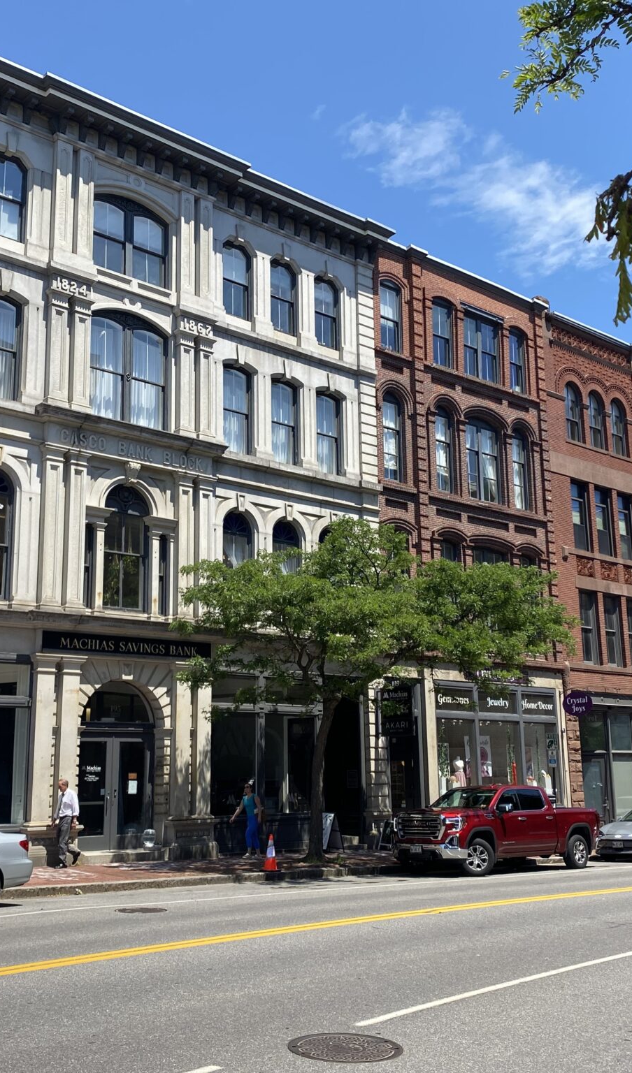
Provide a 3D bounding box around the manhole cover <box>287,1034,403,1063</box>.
[{"bbox_3d":[0.186,3.276,6.837,0.735,0.040,0.735,1,-12,0],"label":"manhole cover"}]

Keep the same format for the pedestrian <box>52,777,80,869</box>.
[{"bbox_3d":[-5.243,5.985,22.434,0.580,1.780,0.520,11,-18,-43],"label":"pedestrian"}]

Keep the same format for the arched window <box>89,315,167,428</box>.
[{"bbox_3d":[-4.596,-4.038,26.305,2.200,2.960,0.200,10,-17,-40],"label":"arched window"}]

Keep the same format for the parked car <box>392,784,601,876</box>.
[{"bbox_3d":[4.372,6.916,25.514,5.870,1.910,2.080,12,-18,-40],"label":"parked car"}]

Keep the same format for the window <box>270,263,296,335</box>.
[{"bbox_3d":[-1.004,-6.709,30.237,1.000,2.000,0.250,10,-17,-40],"label":"window"}]

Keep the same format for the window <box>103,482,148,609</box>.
[{"bbox_3d":[-4.507,0.279,25.313,1.220,3.050,0.200,10,-17,-40],"label":"window"}]

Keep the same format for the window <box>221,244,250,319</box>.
[{"bbox_3d":[-2.173,-6.868,28.851,1.080,2.140,0.200,10,-17,-40],"label":"window"}]

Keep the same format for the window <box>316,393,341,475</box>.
[{"bbox_3d":[0.336,-2.885,30.469,1.030,2.450,0.200,10,-17,-40],"label":"window"}]

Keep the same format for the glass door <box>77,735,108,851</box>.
[{"bbox_3d":[-4.904,5.683,23.697,0.950,2.430,0.080,10,-17,-40],"label":"glass door"}]

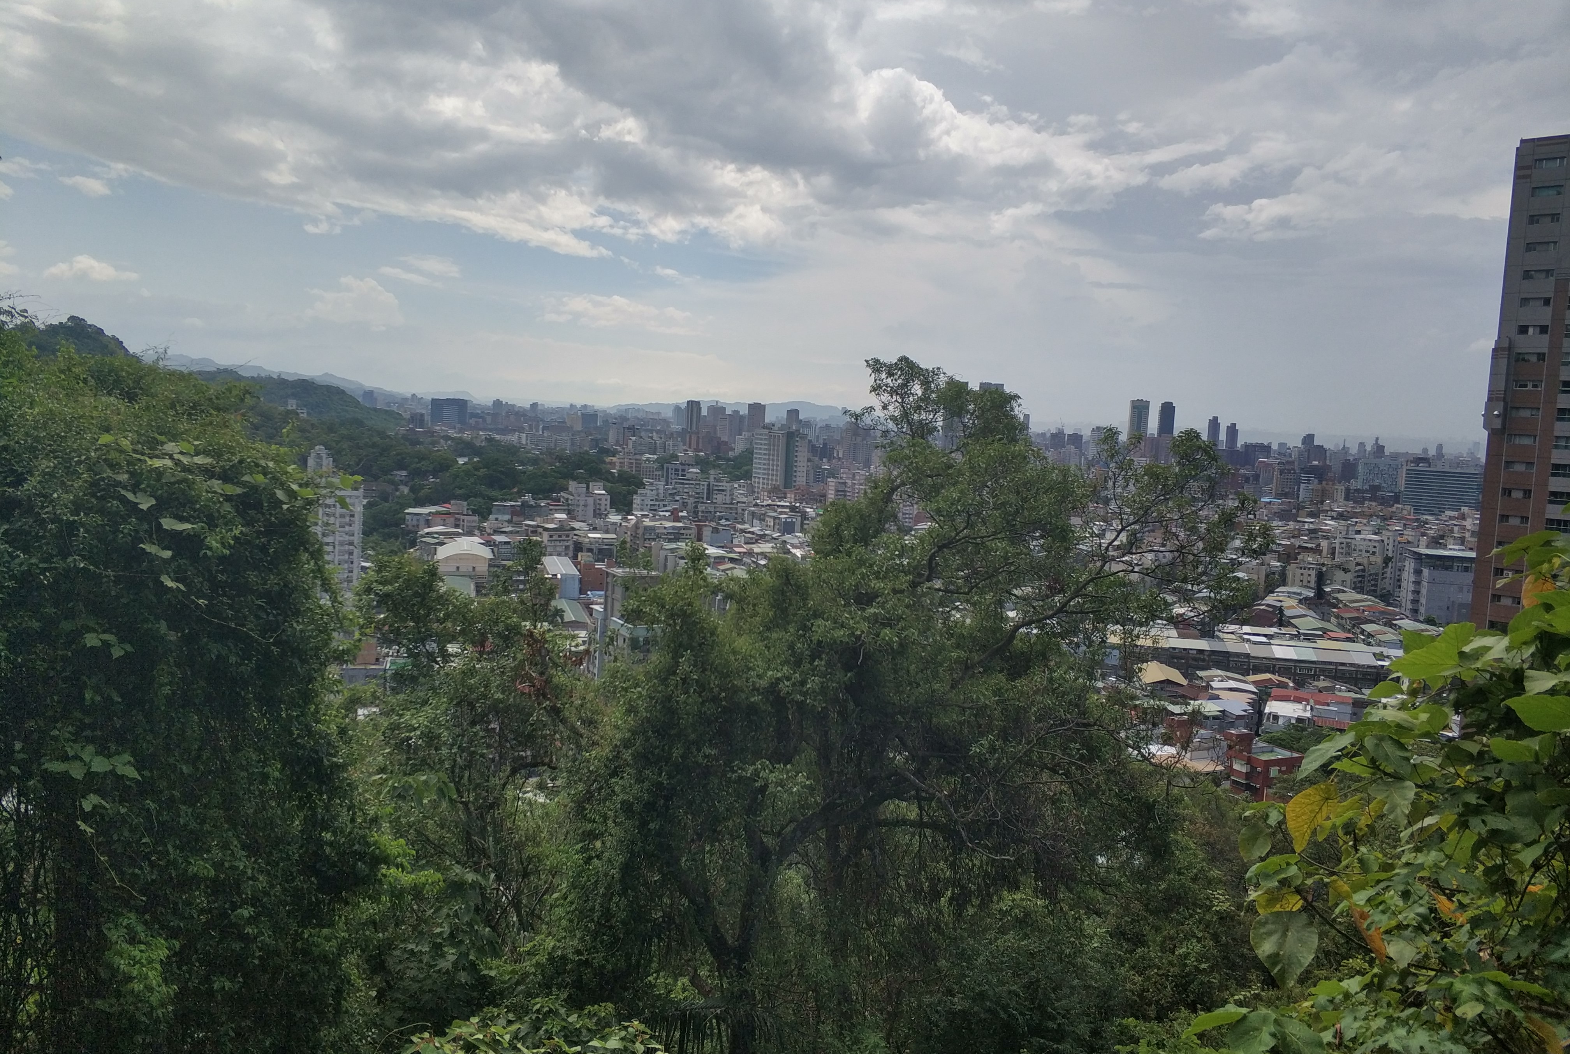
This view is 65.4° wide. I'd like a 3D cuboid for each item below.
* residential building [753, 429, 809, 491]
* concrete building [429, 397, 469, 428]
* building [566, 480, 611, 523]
[{"bbox_3d":[-3.820,-46.030,945.000,29.700,56.650,27.000,7,7,38],"label":"residential building"},{"bbox_3d":[-588.180,-196.790,2150.000,61.590,53.740,32.000,2,6,-12],"label":"concrete building"},{"bbox_3d":[-119.150,-12.640,740.000,21.940,29.620,16.000,0,6,-25],"label":"building"}]

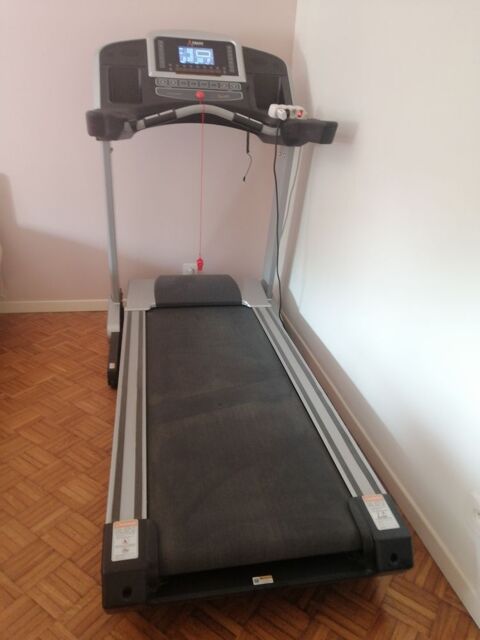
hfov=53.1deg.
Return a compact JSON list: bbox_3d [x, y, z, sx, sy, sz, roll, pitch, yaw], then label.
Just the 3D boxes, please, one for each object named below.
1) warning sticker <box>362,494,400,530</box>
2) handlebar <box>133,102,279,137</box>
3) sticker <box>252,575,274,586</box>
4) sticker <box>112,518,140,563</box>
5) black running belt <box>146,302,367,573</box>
[{"bbox_3d":[0.353,0.479,1.201,0.055,0.003,0.109,-2,27,-11],"label":"warning sticker"},{"bbox_3d":[-0.137,-0.806,1.929,0.553,0.103,0.150,-2,24,-11],"label":"handlebar"},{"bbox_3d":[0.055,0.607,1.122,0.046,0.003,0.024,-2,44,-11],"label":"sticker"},{"bbox_3d":[-0.258,0.497,1.085,0.056,0.003,0.109,-2,27,-11],"label":"sticker"},{"bbox_3d":[-0.069,0.250,1.754,0.508,0.050,1.454,-2,24,-11],"label":"black running belt"}]

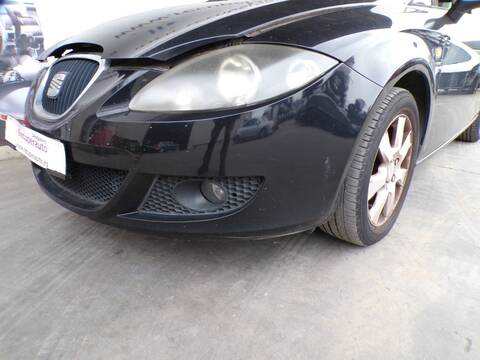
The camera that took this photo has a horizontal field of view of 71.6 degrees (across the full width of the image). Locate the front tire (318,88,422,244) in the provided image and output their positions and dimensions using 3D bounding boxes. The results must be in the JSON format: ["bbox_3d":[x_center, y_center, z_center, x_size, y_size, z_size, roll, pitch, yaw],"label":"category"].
[{"bbox_3d":[0.527,-0.053,1.363,0.210,0.632,0.632,17,25,40],"label":"front tire"}]

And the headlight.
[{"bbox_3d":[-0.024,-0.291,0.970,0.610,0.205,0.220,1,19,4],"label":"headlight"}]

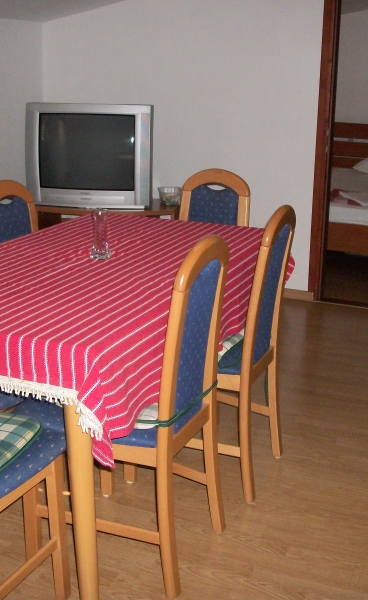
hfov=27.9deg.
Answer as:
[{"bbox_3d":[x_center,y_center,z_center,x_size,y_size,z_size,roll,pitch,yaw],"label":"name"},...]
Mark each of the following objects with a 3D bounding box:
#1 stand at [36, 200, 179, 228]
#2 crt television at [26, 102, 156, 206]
[{"bbox_3d":[-0.462,-0.326,4.780,0.935,0.590,0.474,4,17,13],"label":"stand"},{"bbox_3d":[-0.521,-0.925,4.669,0.789,0.621,0.500,4,17,11],"label":"crt television"}]

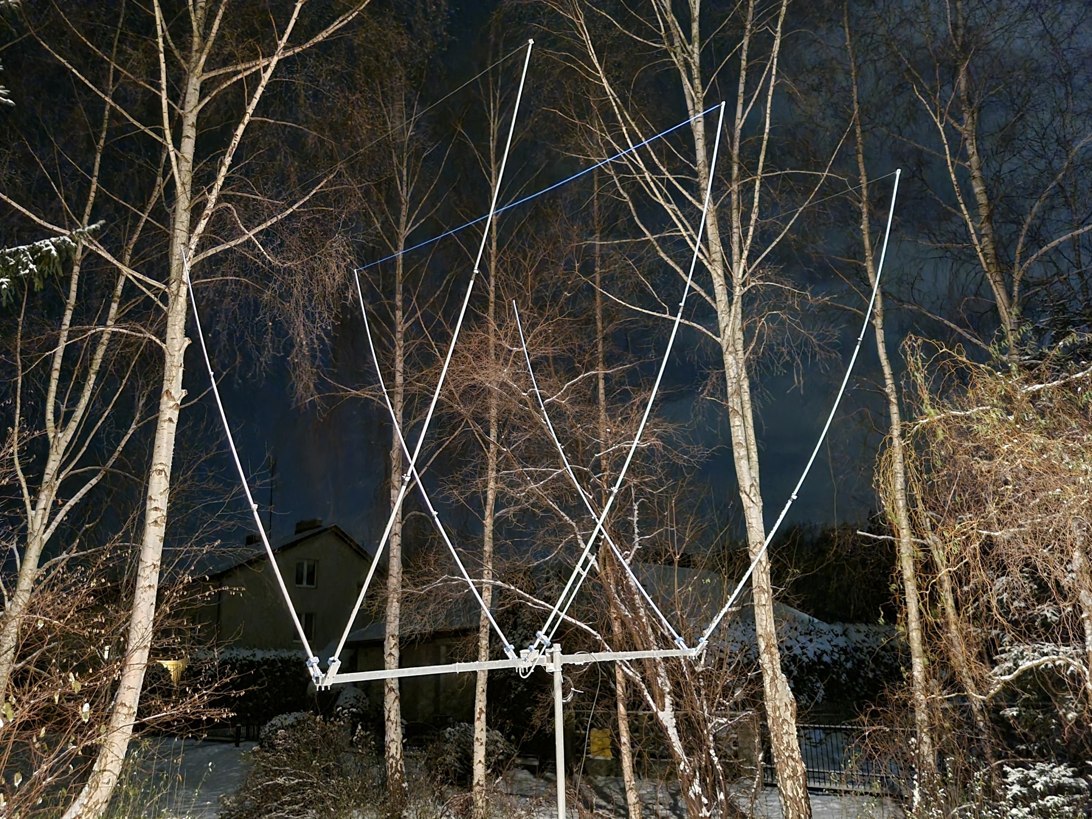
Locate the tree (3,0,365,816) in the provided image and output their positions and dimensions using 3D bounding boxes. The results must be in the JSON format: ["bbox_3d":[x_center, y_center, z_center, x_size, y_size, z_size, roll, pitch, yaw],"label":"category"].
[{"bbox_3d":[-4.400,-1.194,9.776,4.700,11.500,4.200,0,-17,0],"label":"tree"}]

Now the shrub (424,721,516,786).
[{"bbox_3d":[-1.200,5.335,12.799,1.400,0.950,1.300,0,-17,0],"label":"shrub"}]

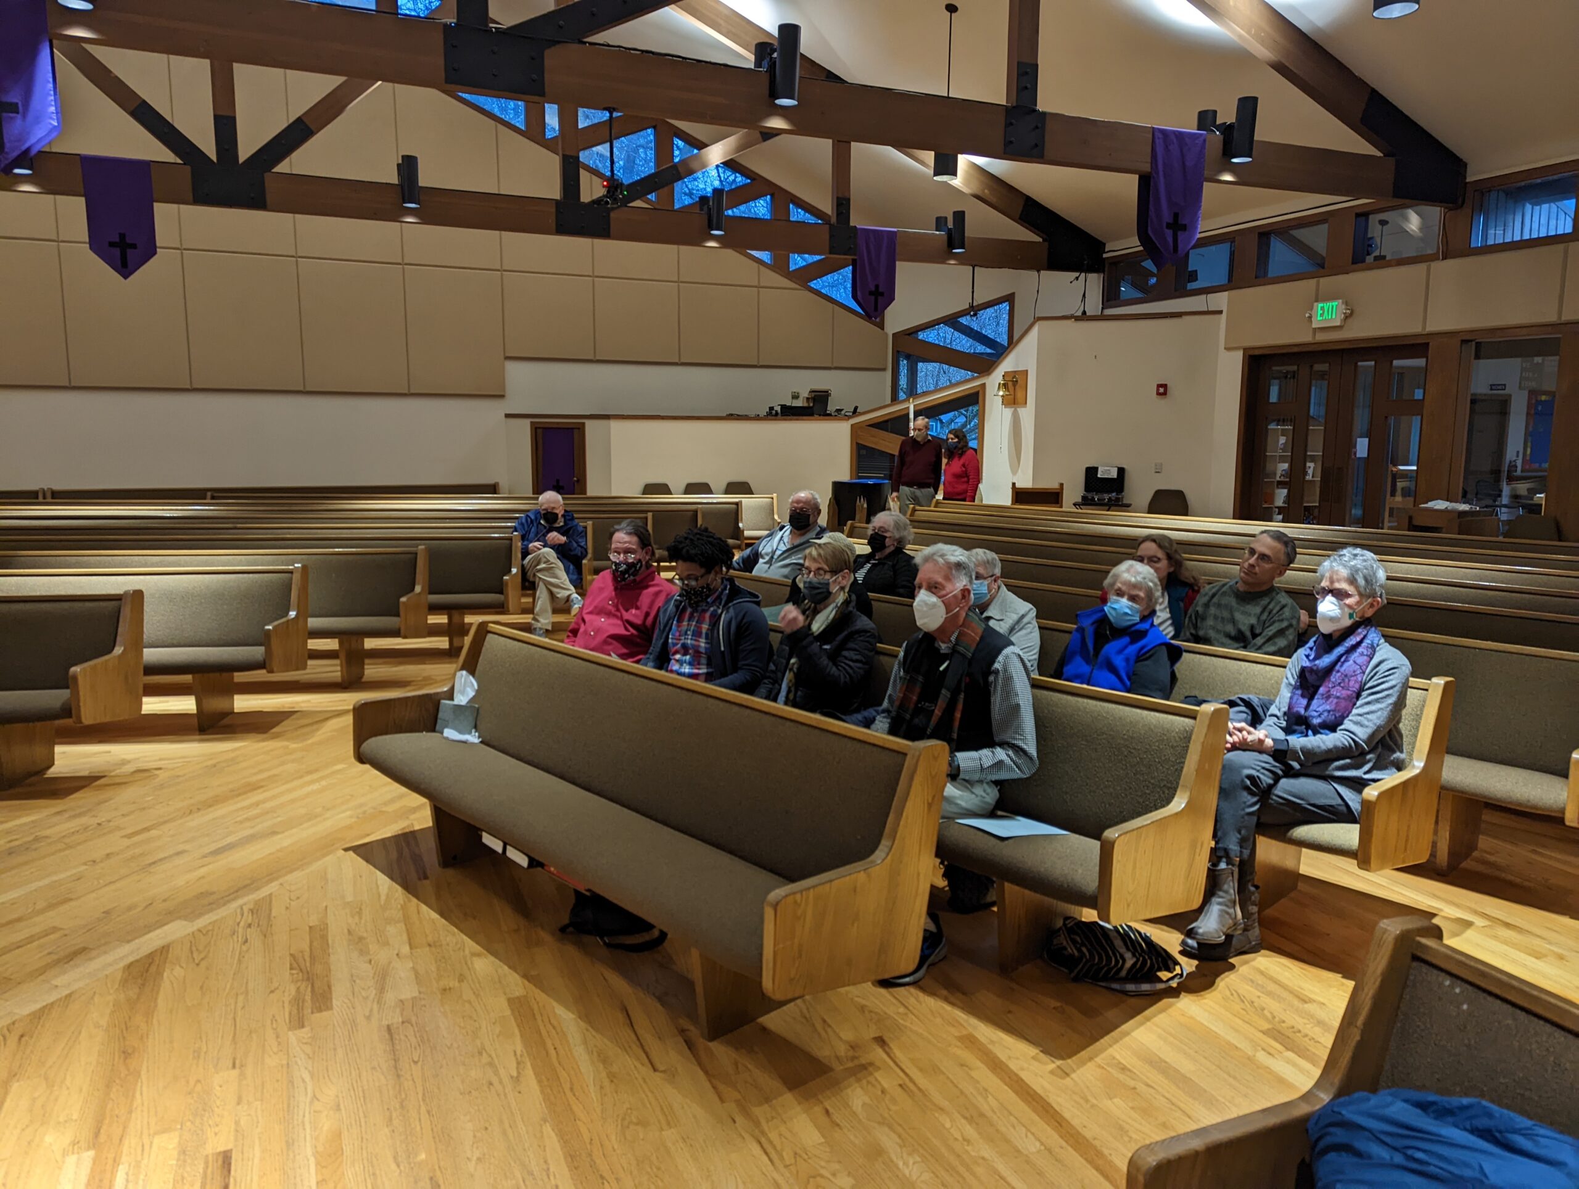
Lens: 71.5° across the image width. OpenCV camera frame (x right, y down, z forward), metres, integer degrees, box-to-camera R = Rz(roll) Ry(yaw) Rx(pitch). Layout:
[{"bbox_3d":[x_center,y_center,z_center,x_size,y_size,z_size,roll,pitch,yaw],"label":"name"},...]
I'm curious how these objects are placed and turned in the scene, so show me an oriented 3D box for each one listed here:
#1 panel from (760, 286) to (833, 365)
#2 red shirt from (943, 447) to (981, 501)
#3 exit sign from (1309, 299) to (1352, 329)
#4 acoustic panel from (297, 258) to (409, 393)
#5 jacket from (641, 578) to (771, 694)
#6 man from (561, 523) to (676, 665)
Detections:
[{"bbox_3d":[0.058,-3.957,16.327,1.170,1.112,0.050,-4,9,-25],"label":"panel"},{"bbox_3d":[1.908,-1.332,12.200,0.420,0.620,0.270,7,11,35],"label":"red shirt"},{"bbox_3d":[5.506,-2.869,11.205,0.090,0.240,0.420,-4,9,-25],"label":"exit sign"},{"bbox_3d":[-5.466,-3.352,13.766,1.200,1.616,0.050,-4,9,-25],"label":"acoustic panel"},{"bbox_3d":[-0.332,0.237,4.376,0.520,0.580,0.420,7,11,37],"label":"jacket"},{"bbox_3d":[-0.768,0.300,4.750,0.540,1.220,0.680,7,11,39],"label":"man"}]

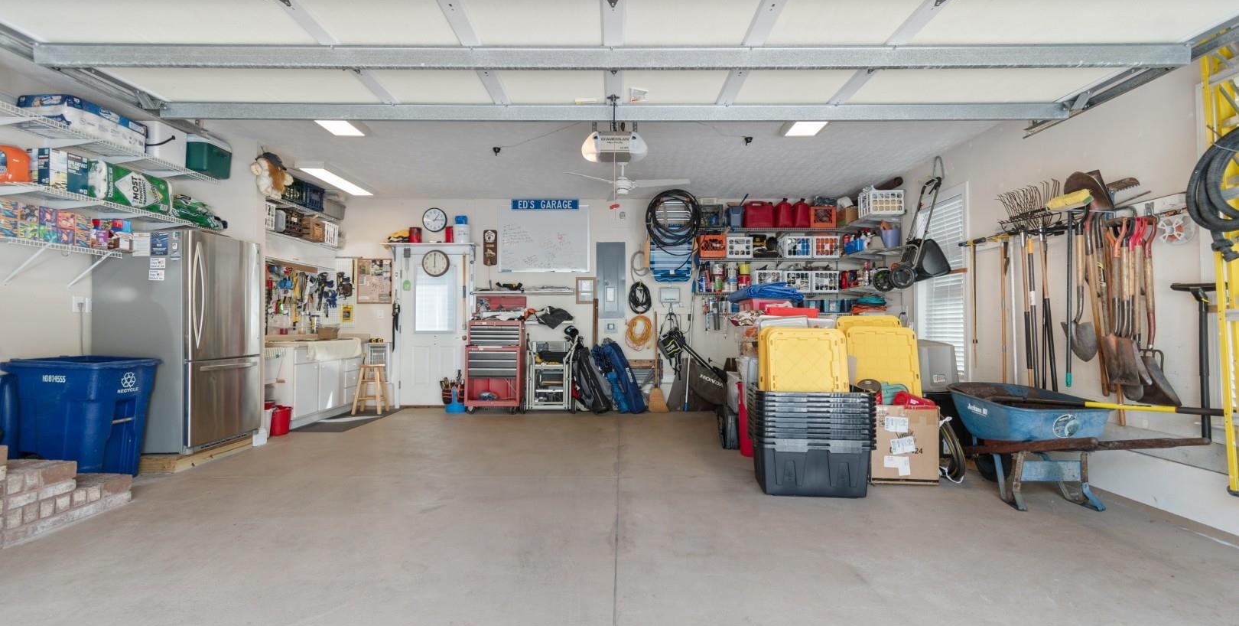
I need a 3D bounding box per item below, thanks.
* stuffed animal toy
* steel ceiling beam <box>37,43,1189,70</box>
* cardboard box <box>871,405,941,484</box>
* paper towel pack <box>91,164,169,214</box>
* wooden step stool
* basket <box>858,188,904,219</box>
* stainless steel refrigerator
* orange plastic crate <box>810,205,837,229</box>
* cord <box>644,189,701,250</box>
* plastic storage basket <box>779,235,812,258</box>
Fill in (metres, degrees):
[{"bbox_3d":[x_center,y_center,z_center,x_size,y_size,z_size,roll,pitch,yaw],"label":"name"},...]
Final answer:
[{"bbox_3d":[-3.388,-1.327,5.027,0.270,0.450,0.400,-1,-1,30],"label":"stuffed animal toy"},{"bbox_3d":[-0.026,-1.083,2.200,4.870,0.080,0.085,0,-1,0],"label":"steel ceiling beam"},{"bbox_3d":[2.070,0.957,3.910,0.490,0.570,0.420,0,-1,0],"label":"cardboard box"},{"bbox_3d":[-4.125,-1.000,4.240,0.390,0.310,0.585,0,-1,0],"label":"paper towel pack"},{"bbox_3d":[-3.260,0.994,6.750,0.370,0.620,0.360,0,-1,0],"label":"wooden step stool"},{"bbox_3d":[2.962,-1.222,5.870,0.387,0.272,0.340,0,-1,0],"label":"basket"},{"bbox_3d":[-3.761,0.235,4.489,0.810,1.765,0.835,0,-1,0],"label":"stainless steel refrigerator"},{"bbox_3d":[2.679,-1.246,6.780,0.330,0.275,0.330,0,-1,0],"label":"orange plastic crate"},{"bbox_3d":[0.666,-1.174,6.450,0.690,0.740,0.180,0,-1,0],"label":"cord"},{"bbox_3d":[2.300,-0.858,6.800,0.349,0.275,0.380,0,-1,0],"label":"plastic storage basket"}]

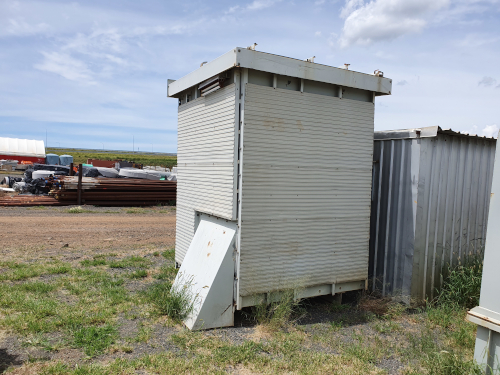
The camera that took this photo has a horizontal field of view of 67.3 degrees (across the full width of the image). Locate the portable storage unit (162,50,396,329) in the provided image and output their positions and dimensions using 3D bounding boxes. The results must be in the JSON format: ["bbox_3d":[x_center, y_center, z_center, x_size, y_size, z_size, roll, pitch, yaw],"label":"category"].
[{"bbox_3d":[0.151,-0.033,5.103,2.530,2.880,2.065,0,4,-30],"label":"portable storage unit"}]

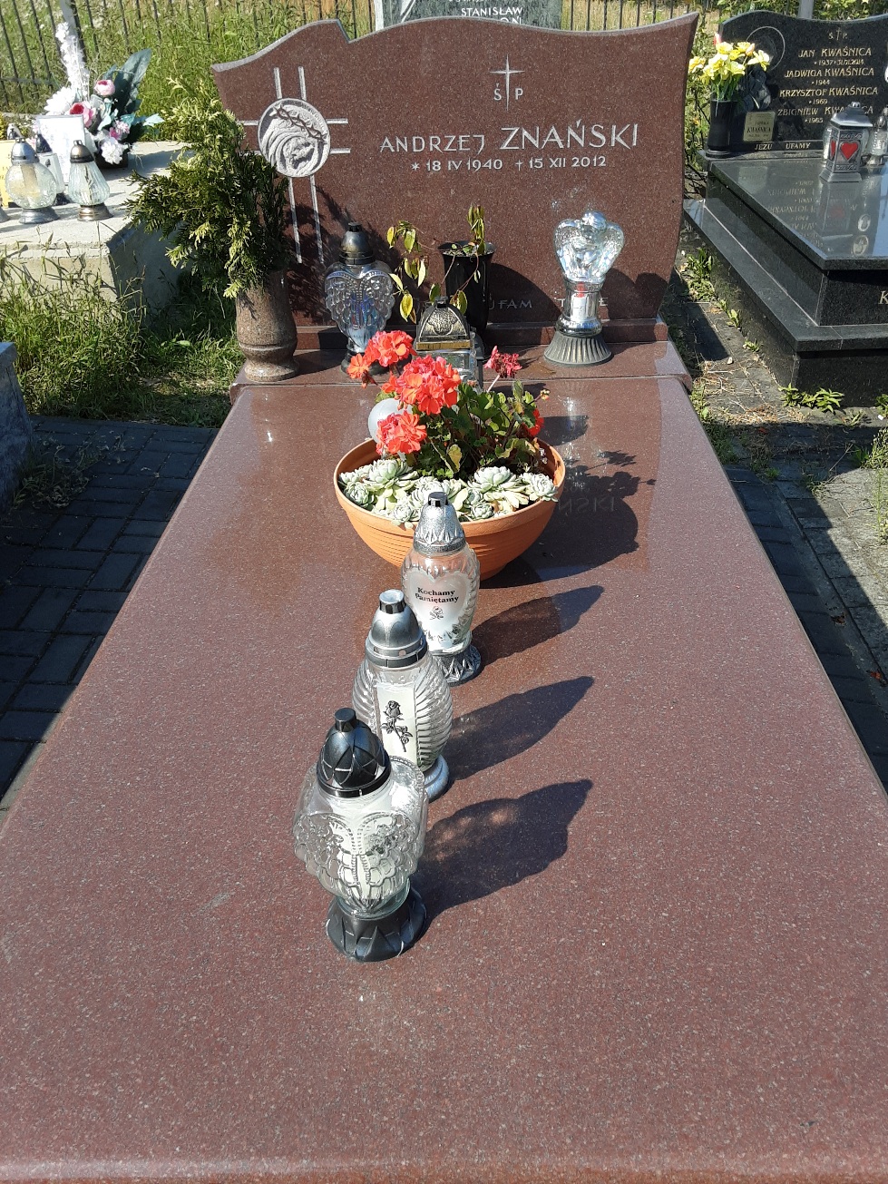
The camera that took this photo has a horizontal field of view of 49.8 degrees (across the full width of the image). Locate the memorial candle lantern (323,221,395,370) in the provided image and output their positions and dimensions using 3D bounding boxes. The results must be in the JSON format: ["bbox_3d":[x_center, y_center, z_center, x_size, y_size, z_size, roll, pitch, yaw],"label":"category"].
[{"bbox_3d":[-0.206,-0.715,2.320,0.169,0.338,0.125,-3,33,0],"label":"memorial candle lantern"}]

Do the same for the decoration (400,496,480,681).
[{"bbox_3d":[0.002,-0.009,1.285,0.109,0.276,0.109,0,33,4],"label":"decoration"}]

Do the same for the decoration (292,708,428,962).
[{"bbox_3d":[-0.077,0.224,0.927,0.132,0.286,0.113,-2,33,1],"label":"decoration"}]

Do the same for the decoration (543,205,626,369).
[{"bbox_3d":[0.335,-0.738,2.309,0.171,0.344,0.159,0,33,4],"label":"decoration"}]

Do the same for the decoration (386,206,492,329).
[{"bbox_3d":[-0.002,-0.746,2.329,0.263,0.363,0.167,-1,33,2],"label":"decoration"}]

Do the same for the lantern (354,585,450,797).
[{"bbox_3d":[-0.044,0.113,1.110,0.120,0.269,0.120,-1,33,3],"label":"lantern"}]

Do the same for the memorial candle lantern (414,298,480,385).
[{"bbox_3d":[0.005,-0.497,2.052,0.119,0.251,0.119,3,34,8],"label":"memorial candle lantern"}]

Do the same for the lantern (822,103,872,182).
[{"bbox_3d":[1.960,-2.192,4.678,0.165,0.337,0.165,-4,33,-1],"label":"lantern"}]

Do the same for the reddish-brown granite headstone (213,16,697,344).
[{"bbox_3d":[0.029,-0.986,2.350,1.094,0.739,0.167,-1,33,2],"label":"reddish-brown granite headstone"}]

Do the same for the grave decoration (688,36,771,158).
[{"bbox_3d":[1.575,-2.763,5.347,0.452,0.589,0.362,-1,33,2],"label":"grave decoration"}]

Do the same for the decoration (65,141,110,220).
[{"bbox_3d":[-1.471,-1.686,3.922,0.178,0.286,0.178,-11,34,-12],"label":"decoration"}]

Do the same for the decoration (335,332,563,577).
[{"bbox_3d":[0.006,-0.232,1.536,0.372,0.373,0.372,-1,33,2],"label":"decoration"}]

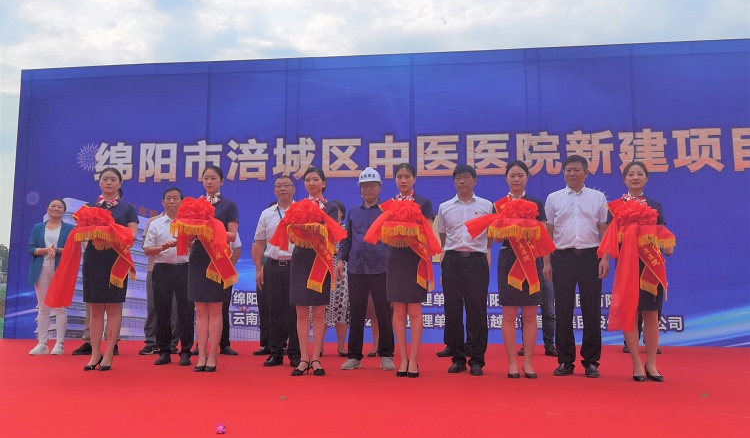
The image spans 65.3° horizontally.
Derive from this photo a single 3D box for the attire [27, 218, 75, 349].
[{"bbox_3d":[-3.409,0.670,6.144,0.490,1.316,0.320,2,-7,-15],"label":"attire"}]

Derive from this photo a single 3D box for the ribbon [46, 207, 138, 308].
[{"bbox_3d":[-2.352,0.298,4.834,0.680,0.817,0.450,-1,-6,8],"label":"ribbon"}]

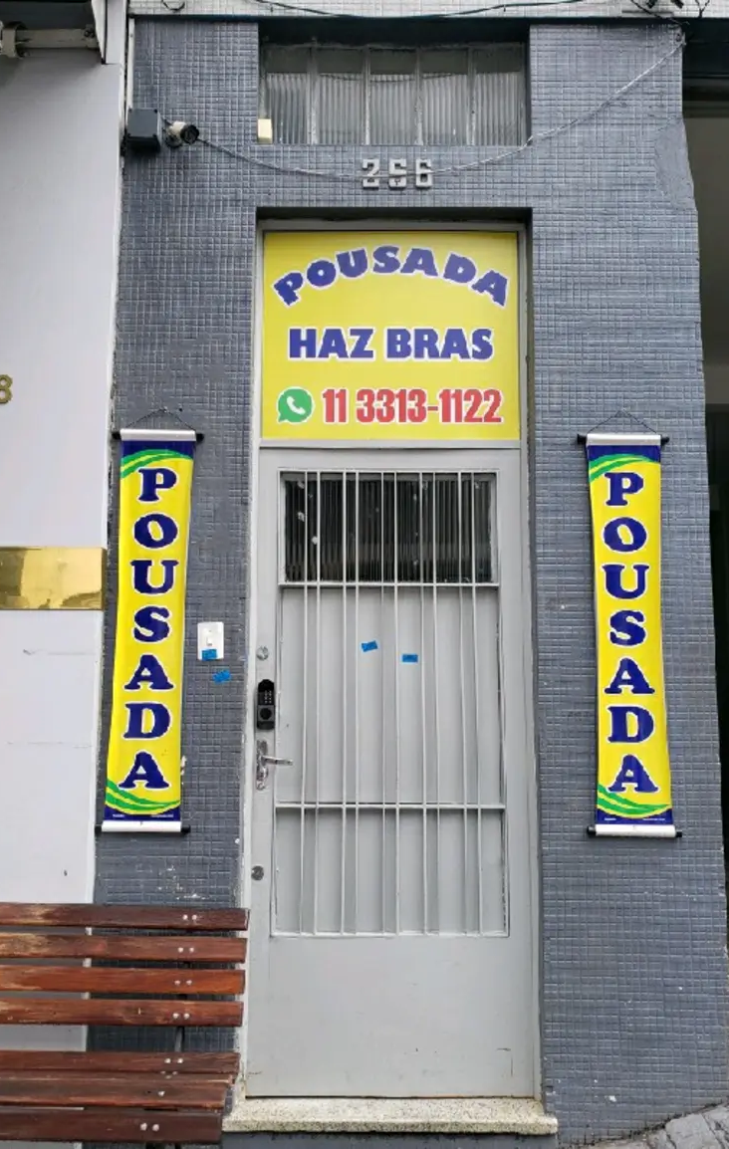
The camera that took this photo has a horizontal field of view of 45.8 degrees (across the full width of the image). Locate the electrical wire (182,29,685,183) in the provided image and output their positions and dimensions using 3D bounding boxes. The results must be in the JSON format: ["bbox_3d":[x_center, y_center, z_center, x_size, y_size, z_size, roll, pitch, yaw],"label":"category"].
[{"bbox_3d":[0.261,-1.633,3.001,1.724,0.589,0.040,0,-7,0],"label":"electrical wire"}]

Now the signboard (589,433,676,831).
[{"bbox_3d":[0.853,0.178,2.772,0.265,1.297,0.040,0,-7,0],"label":"signboard"}]

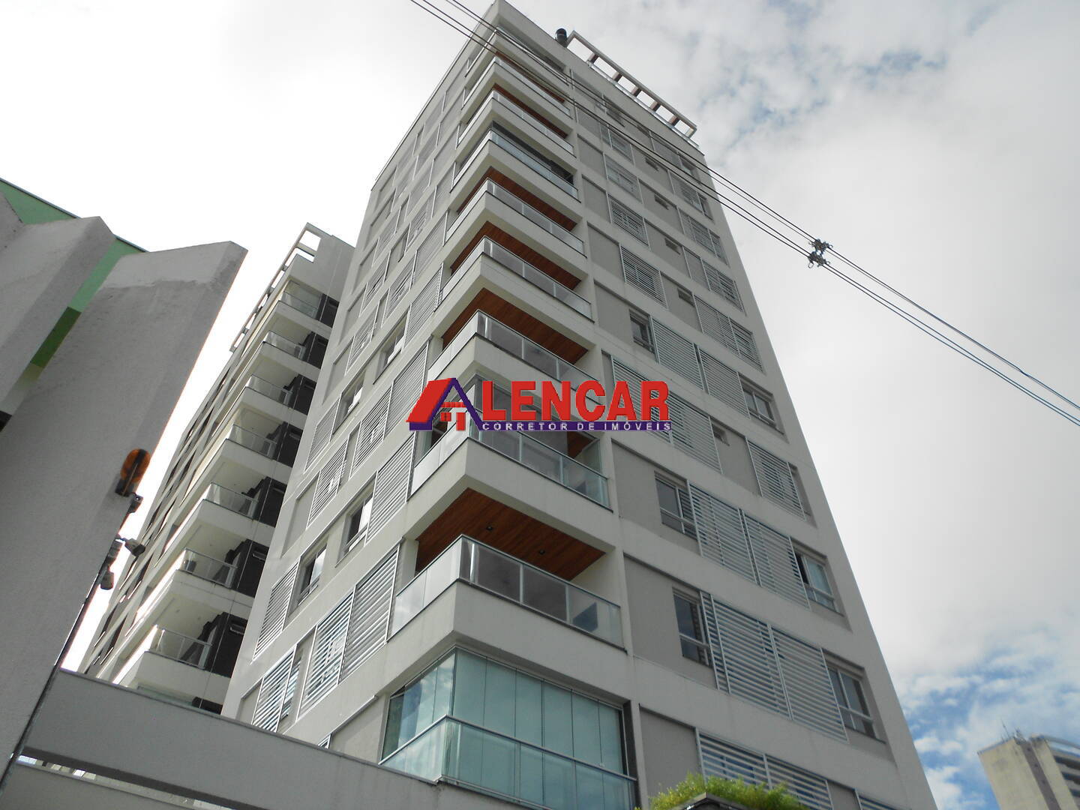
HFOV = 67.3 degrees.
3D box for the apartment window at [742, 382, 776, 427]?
[{"bbox_3d":[6.155,0.122,22.839,1.363,1.372,0.090,29,-54,-24],"label":"apartment window"}]

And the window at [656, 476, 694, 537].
[{"bbox_3d":[2.978,2.269,16.888,1.334,1.372,0.090,29,-54,-24],"label":"window"}]

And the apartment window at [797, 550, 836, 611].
[{"bbox_3d":[6.220,3.968,18.592,1.479,1.349,0.120,28,-54,-24],"label":"apartment window"}]

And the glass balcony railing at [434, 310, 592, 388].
[{"bbox_3d":[-0.576,-0.320,17.359,3.137,0.811,2.047,29,-54,-24],"label":"glass balcony railing"}]

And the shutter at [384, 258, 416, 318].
[{"bbox_3d":[-3.994,-3.302,23.317,0.060,1.975,1.610,28,-54,-24],"label":"shutter"}]

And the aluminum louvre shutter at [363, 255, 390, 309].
[{"bbox_3d":[-5.413,-3.945,26.657,0.060,2.016,1.610,29,-54,-24],"label":"aluminum louvre shutter"}]

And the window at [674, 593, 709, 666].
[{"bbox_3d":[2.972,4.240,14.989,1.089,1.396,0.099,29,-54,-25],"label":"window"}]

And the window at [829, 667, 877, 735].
[{"bbox_3d":[6.226,5.978,16.405,1.363,1.372,0.090,29,-54,-24],"label":"window"}]

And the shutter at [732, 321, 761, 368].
[{"bbox_3d":[6.095,-1.890,24.785,1.581,2.001,0.060,29,-54,-24],"label":"shutter"}]

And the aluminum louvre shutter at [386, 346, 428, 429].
[{"bbox_3d":[-3.037,-0.375,18.536,0.060,2.044,1.576,29,-54,-24],"label":"aluminum louvre shutter"}]

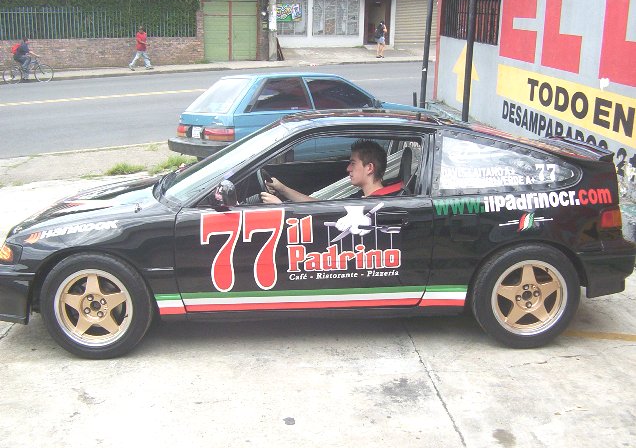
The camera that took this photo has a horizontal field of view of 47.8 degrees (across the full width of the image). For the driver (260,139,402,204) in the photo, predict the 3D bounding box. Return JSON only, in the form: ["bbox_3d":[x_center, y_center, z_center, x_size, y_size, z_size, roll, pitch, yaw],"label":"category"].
[{"bbox_3d":[-0.067,-0.042,4.099,1.100,0.880,0.500,1,14,-2],"label":"driver"}]

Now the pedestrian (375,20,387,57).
[{"bbox_3d":[2.741,-8.083,31.500,0.350,1.600,0.450,-8,16,-33],"label":"pedestrian"}]

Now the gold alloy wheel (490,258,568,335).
[{"bbox_3d":[1.117,0.376,3.868,0.410,0.410,0.180,1,14,-2],"label":"gold alloy wheel"}]

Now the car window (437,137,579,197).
[{"bbox_3d":[0.992,-0.304,3.731,0.780,0.335,0.060,1,-8,-2],"label":"car window"}]

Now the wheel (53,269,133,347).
[{"bbox_3d":[-1.167,0.420,3.803,0.410,0.410,0.180,1,14,-2],"label":"wheel"}]

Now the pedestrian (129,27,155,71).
[{"bbox_3d":[-6.955,-6.915,28.300,0.750,1.700,0.500,0,14,-7],"label":"pedestrian"}]

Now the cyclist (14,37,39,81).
[{"bbox_3d":[-10.350,-5.858,25.500,0.900,1.520,0.500,-2,14,-14],"label":"cyclist"}]

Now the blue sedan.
[{"bbox_3d":[-0.087,-1.582,10.927,3.950,1.390,1.620,-10,17,-39],"label":"blue sedan"}]

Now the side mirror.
[{"bbox_3d":[-0.456,-0.152,3.576,0.105,0.115,0.180,1,14,-2],"label":"side mirror"}]

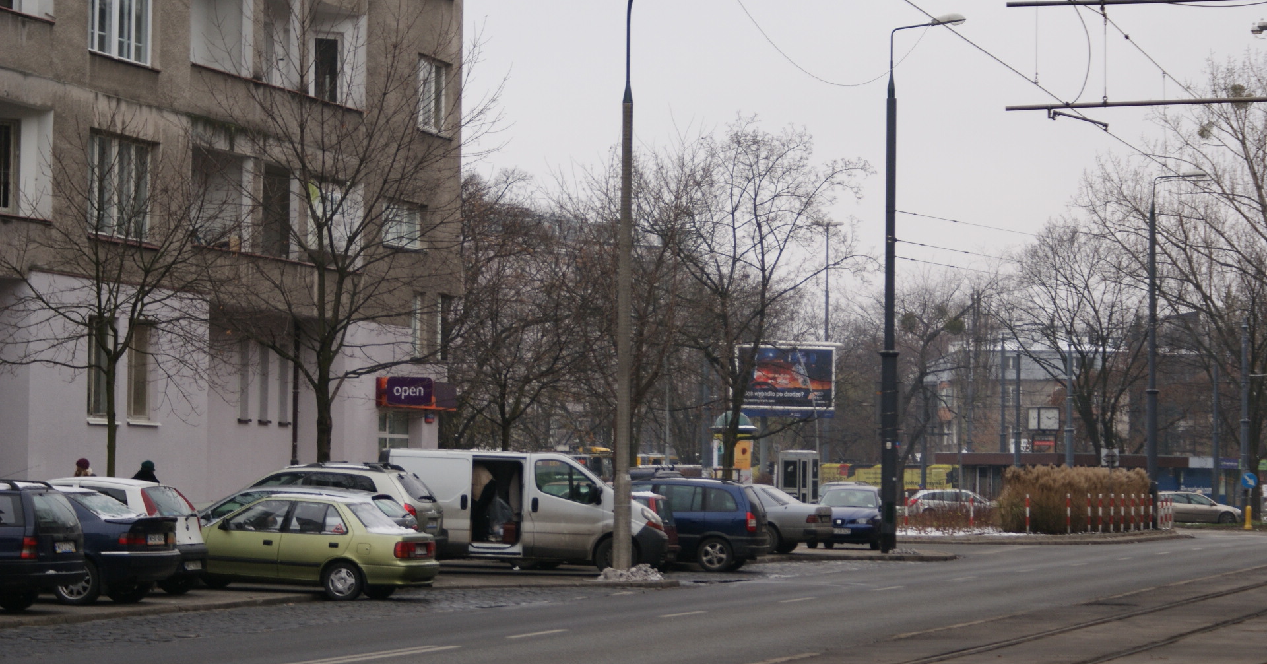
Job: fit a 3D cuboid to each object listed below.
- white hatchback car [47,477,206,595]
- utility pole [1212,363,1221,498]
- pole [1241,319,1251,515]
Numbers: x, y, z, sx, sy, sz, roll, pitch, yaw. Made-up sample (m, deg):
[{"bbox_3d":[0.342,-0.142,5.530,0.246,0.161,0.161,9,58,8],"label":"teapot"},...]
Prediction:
[{"bbox_3d":[-7.220,2.525,45.829,3.760,1.450,1.625,0,-2,15],"label":"white hatchback car"},{"bbox_3d":[29.007,5.325,184.000,0.310,7.591,0.310,1,-2,0],"label":"utility pole"},{"bbox_3d":[24.024,3.449,145.000,0.330,8.060,0.330,1,-2,0],"label":"pole"}]

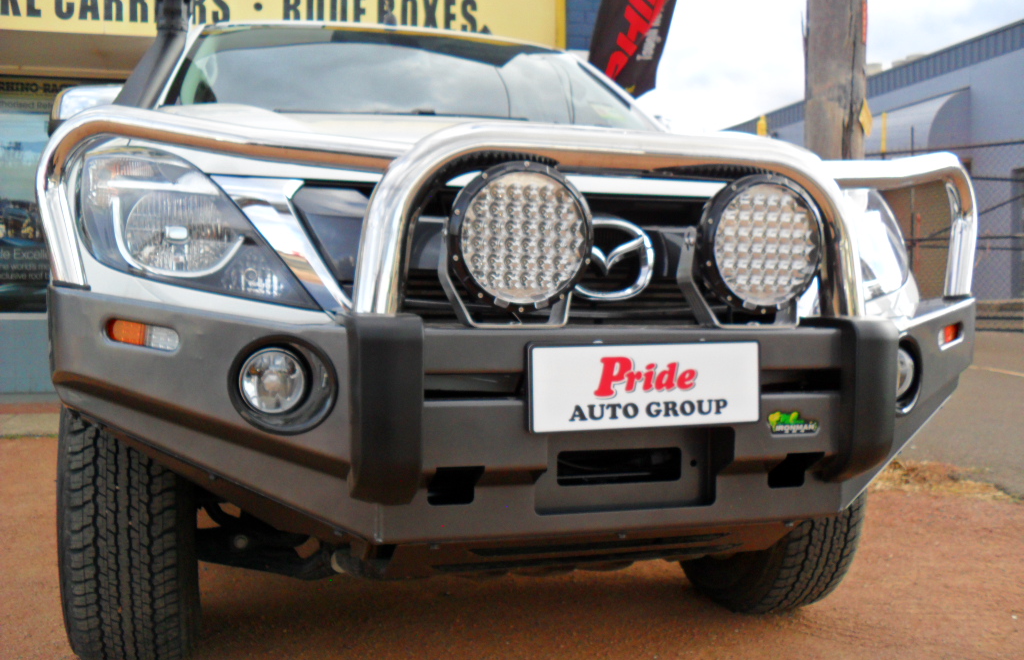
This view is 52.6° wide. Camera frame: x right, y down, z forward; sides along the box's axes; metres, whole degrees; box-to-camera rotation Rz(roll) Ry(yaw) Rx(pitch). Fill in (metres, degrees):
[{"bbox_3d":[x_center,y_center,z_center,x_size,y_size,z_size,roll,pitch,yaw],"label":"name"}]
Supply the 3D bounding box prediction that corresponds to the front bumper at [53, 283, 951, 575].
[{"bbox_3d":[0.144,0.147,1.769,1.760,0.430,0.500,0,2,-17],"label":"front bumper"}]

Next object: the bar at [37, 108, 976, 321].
[{"bbox_3d":[0.148,-0.191,1.756,1.792,0.335,0.365,0,2,-17],"label":"bar"}]

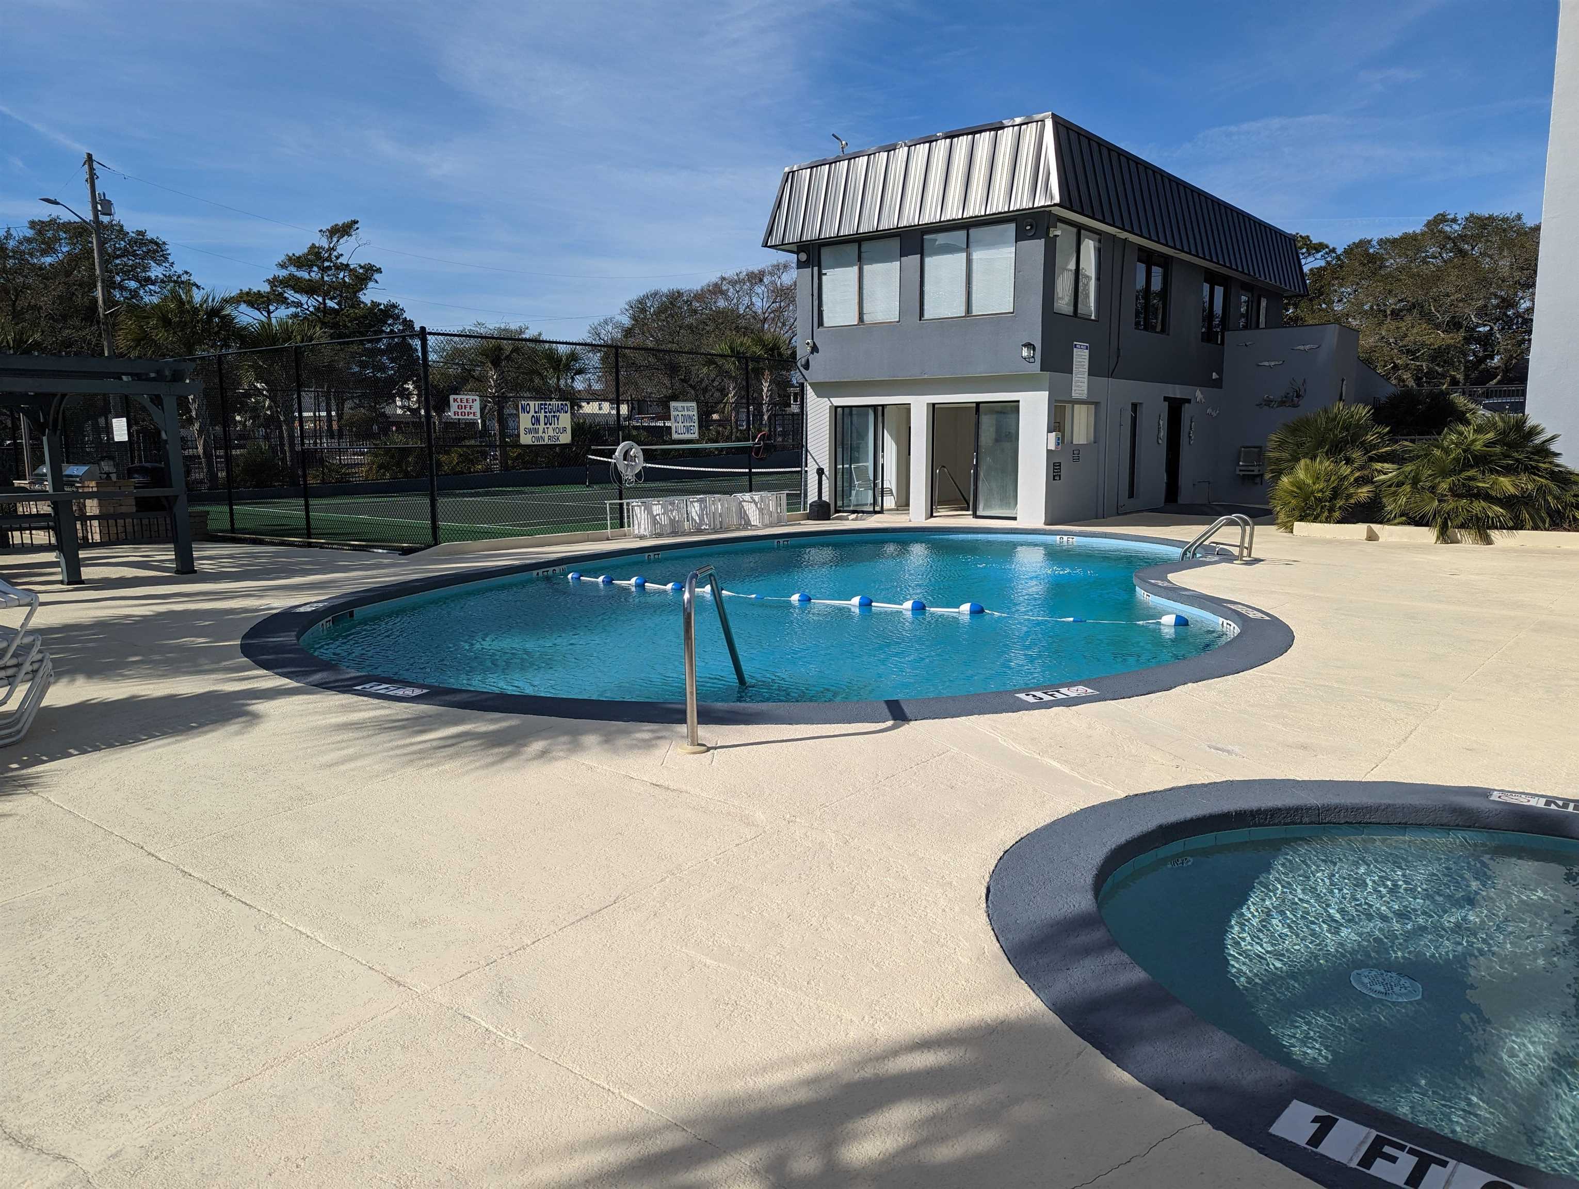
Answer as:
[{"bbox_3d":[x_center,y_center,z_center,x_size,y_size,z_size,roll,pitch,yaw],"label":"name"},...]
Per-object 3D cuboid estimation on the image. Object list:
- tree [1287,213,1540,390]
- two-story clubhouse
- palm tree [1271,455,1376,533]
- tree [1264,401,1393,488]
[{"bbox_3d":[25.441,-10.884,44.948,11.090,9.180,10.540,-1,8,0],"label":"tree"},{"bbox_3d":[7.164,-5.137,23.351,7.600,6.300,14.300,6,10,38],"label":"two-story clubhouse"},{"bbox_3d":[8.047,-1.582,16.656,1.570,1.040,1.490,-1,8,0],"label":"palm tree"},{"bbox_3d":[8.833,-2.322,18.066,2.110,1.690,2.010,-1,8,0],"label":"tree"}]

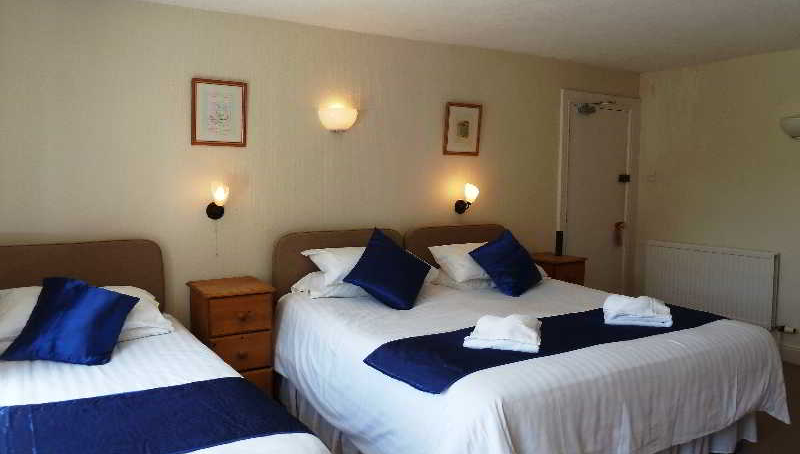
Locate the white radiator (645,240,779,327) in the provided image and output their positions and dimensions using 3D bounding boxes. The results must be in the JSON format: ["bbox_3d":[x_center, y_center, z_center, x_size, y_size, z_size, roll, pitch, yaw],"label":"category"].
[{"bbox_3d":[2.490,0.438,4.735,0.090,0.543,1.115,-2,5,-29],"label":"white radiator"}]

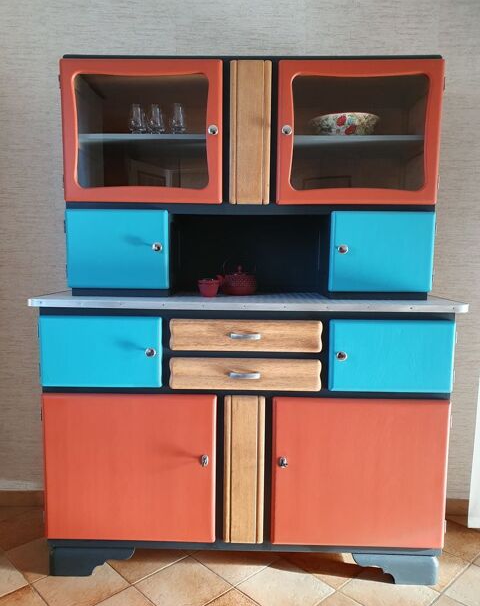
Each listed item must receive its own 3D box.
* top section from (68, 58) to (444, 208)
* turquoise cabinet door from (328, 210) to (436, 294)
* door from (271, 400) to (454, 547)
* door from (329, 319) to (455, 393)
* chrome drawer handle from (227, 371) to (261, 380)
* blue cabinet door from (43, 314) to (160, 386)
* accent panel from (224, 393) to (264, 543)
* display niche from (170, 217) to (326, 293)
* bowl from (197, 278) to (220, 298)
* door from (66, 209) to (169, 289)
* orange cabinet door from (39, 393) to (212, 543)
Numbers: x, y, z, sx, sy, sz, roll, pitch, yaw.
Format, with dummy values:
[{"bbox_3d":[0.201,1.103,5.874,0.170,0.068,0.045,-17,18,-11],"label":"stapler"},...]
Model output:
[{"bbox_3d":[0.032,-0.518,1.549,1.105,0.428,0.301,1,6,1],"label":"top section"},{"bbox_3d":[0.422,-0.152,1.438,0.305,0.235,0.022,1,6,1],"label":"turquoise cabinet door"},{"bbox_3d":[0.352,0.502,1.425,0.511,0.451,0.022,1,6,1],"label":"door"},{"bbox_3d":[0.435,0.153,1.387,0.356,0.207,0.022,1,6,1],"label":"door"},{"bbox_3d":[0.014,0.206,1.376,0.088,0.017,0.026,1,6,1],"label":"chrome drawer handle"},{"bbox_3d":[-0.401,0.142,1.405,0.354,0.206,0.022,1,6,1],"label":"blue cabinet door"},{"bbox_3d":[0.014,0.496,1.433,0.117,0.454,0.024,1,6,1],"label":"accent panel"},{"bbox_3d":[0.029,-0.152,1.579,0.475,0.249,0.246,1,6,1],"label":"display niche"},{"bbox_3d":[-0.094,-0.046,1.515,0.069,0.053,0.069,1,6,1],"label":"bowl"},{"bbox_3d":[-0.365,-0.161,1.455,0.305,0.232,0.022,1,6,1],"label":"door"},{"bbox_3d":[-0.324,0.493,1.439,0.510,0.452,0.022,1,6,1],"label":"orange cabinet door"}]

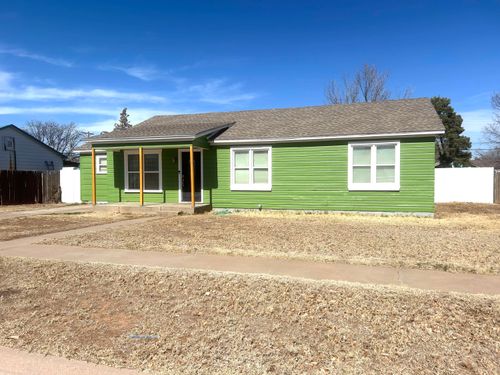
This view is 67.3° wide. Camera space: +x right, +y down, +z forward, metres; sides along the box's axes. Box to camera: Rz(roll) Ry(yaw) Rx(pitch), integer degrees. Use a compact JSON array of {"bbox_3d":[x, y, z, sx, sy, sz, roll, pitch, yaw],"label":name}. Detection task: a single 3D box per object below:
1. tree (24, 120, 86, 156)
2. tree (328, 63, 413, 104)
[{"bbox_3d":[-22.365,-3.688,43.104,8.000,7.972,8.000,0,2,20],"label":"tree"},{"bbox_3d":[10.762,-5.396,34.150,9.000,11.486,9.000,0,2,20],"label":"tree"}]

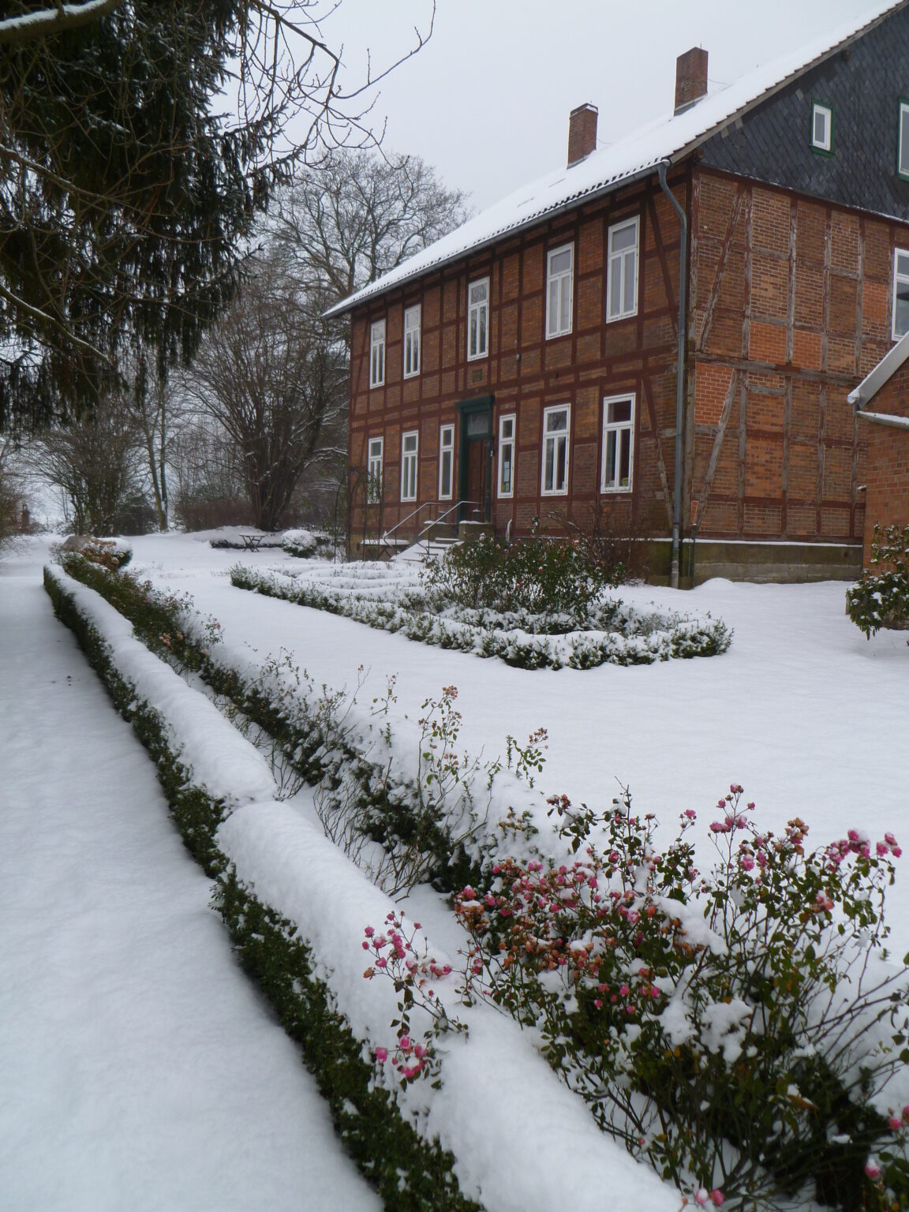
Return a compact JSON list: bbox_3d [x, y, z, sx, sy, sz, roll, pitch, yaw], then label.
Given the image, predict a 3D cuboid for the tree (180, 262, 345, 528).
[{"bbox_3d":[-7.707,-8.673,40.000,7.000,11.200,6.800,0,4,-11],"label":"tree"}]

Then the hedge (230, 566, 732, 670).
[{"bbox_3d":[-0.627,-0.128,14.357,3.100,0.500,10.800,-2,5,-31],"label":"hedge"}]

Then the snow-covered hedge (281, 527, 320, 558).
[{"bbox_3d":[-5.038,-2.071,32.000,1.250,1.000,1.250,0,4,-9],"label":"snow-covered hedge"}]

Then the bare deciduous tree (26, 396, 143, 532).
[{"bbox_3d":[-17.015,-6.476,45.000,5.300,6.400,5.200,-1,4,-21],"label":"bare deciduous tree"}]

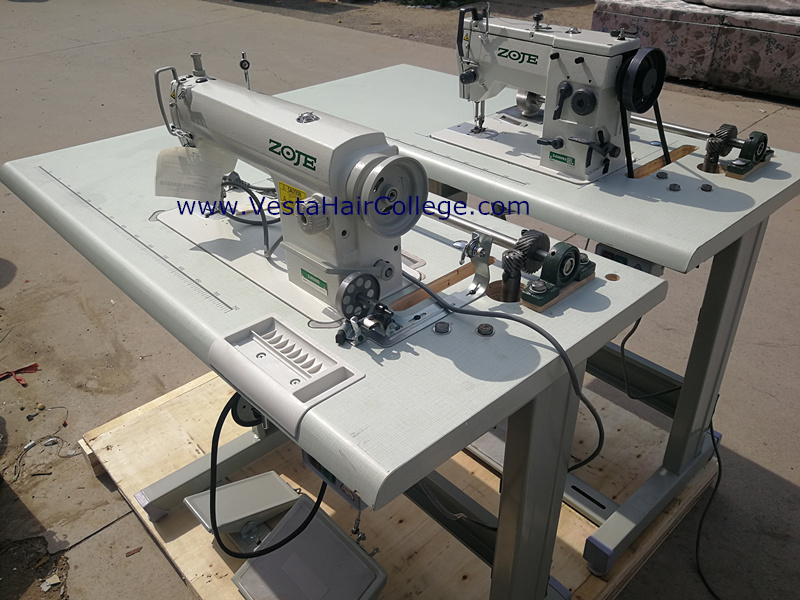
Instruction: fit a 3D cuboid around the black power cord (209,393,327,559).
[{"bbox_3d":[-0.206,0.228,0.926,0.160,0.380,0.220,-27,40,-35],"label":"black power cord"}]

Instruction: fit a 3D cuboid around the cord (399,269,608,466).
[{"bbox_3d":[0.152,0.113,0.912,0.190,0.350,0.300,-27,40,-35],"label":"cord"}]

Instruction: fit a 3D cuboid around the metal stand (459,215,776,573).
[{"bbox_3d":[0.319,0.027,1.483,0.500,0.730,0.820,-26,40,-34],"label":"metal stand"}]

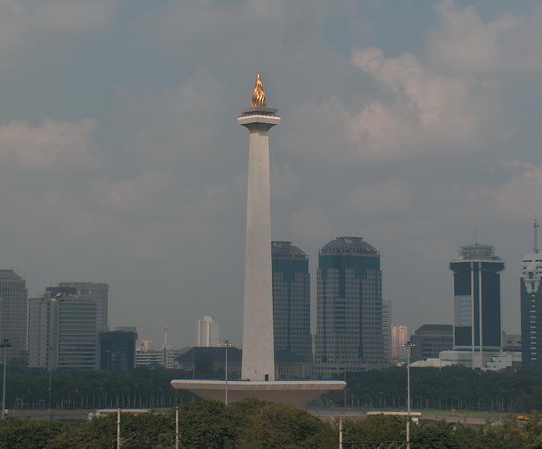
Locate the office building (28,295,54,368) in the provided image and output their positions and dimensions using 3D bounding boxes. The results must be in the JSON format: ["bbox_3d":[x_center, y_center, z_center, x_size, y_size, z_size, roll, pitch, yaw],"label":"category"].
[{"bbox_3d":[-177.323,93.385,1552.250,16.000,74.420,20.000,3,-5,-35],"label":"office building"}]

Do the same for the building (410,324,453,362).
[{"bbox_3d":[138.732,107.444,1606.413,47.000,53.790,29.000,3,-5,-35],"label":"building"}]

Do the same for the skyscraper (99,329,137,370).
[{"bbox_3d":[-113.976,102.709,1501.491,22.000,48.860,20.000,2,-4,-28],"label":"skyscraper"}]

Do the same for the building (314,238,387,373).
[{"bbox_3d":[65.643,74.108,1658.821,40.000,127.490,40.000,3,-5,-35],"label":"building"}]

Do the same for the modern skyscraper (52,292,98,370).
[{"bbox_3d":[-151.352,90.814,1547.414,30.000,78.880,23.000,3,-5,-35],"label":"modern skyscraper"}]

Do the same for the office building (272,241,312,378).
[{"bbox_3d":[6.461,78.530,1730.687,40.000,128.520,40.000,3,-5,-35],"label":"office building"}]

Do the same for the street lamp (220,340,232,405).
[{"bbox_3d":[-13.709,50.561,607.964,3.500,30.440,3.000,0,-4,0],"label":"street lamp"}]

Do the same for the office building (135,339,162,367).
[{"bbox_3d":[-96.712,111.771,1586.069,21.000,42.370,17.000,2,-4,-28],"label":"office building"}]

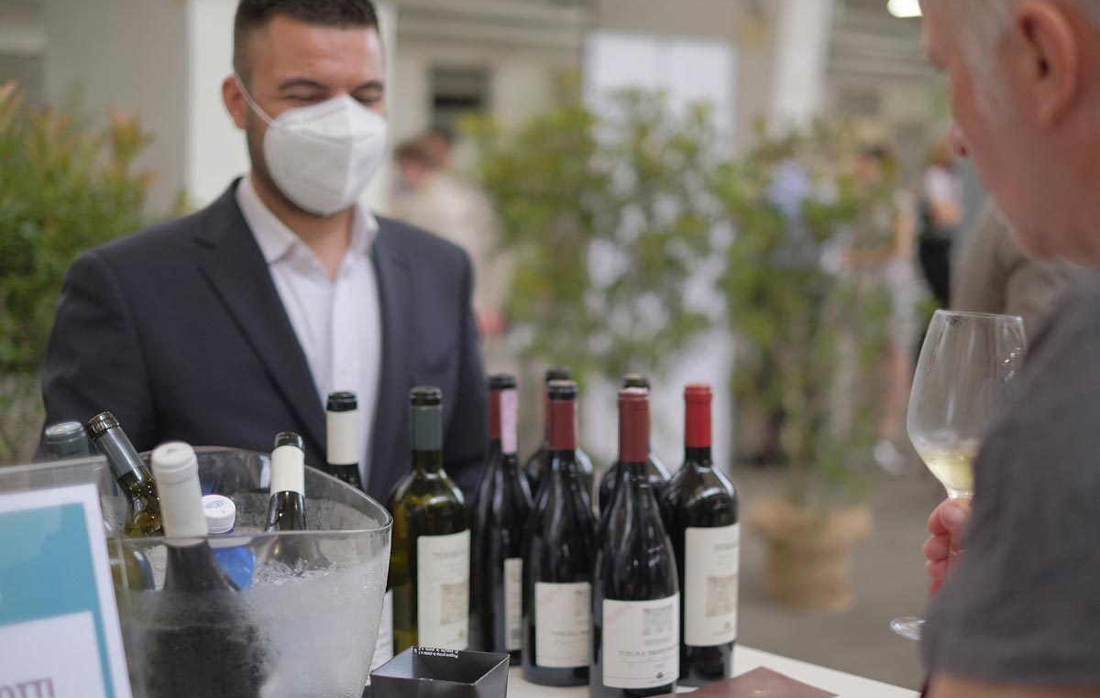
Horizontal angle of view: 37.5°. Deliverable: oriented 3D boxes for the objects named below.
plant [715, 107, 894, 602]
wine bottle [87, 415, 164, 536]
[{"bbox_3d":[0.909,0.063,5.633,0.623,1.685,0.591,0,7,9],"label":"plant"},{"bbox_3d":[-0.319,0.188,1.420,0.076,0.301,0.076,-31,0,-35],"label":"wine bottle"}]

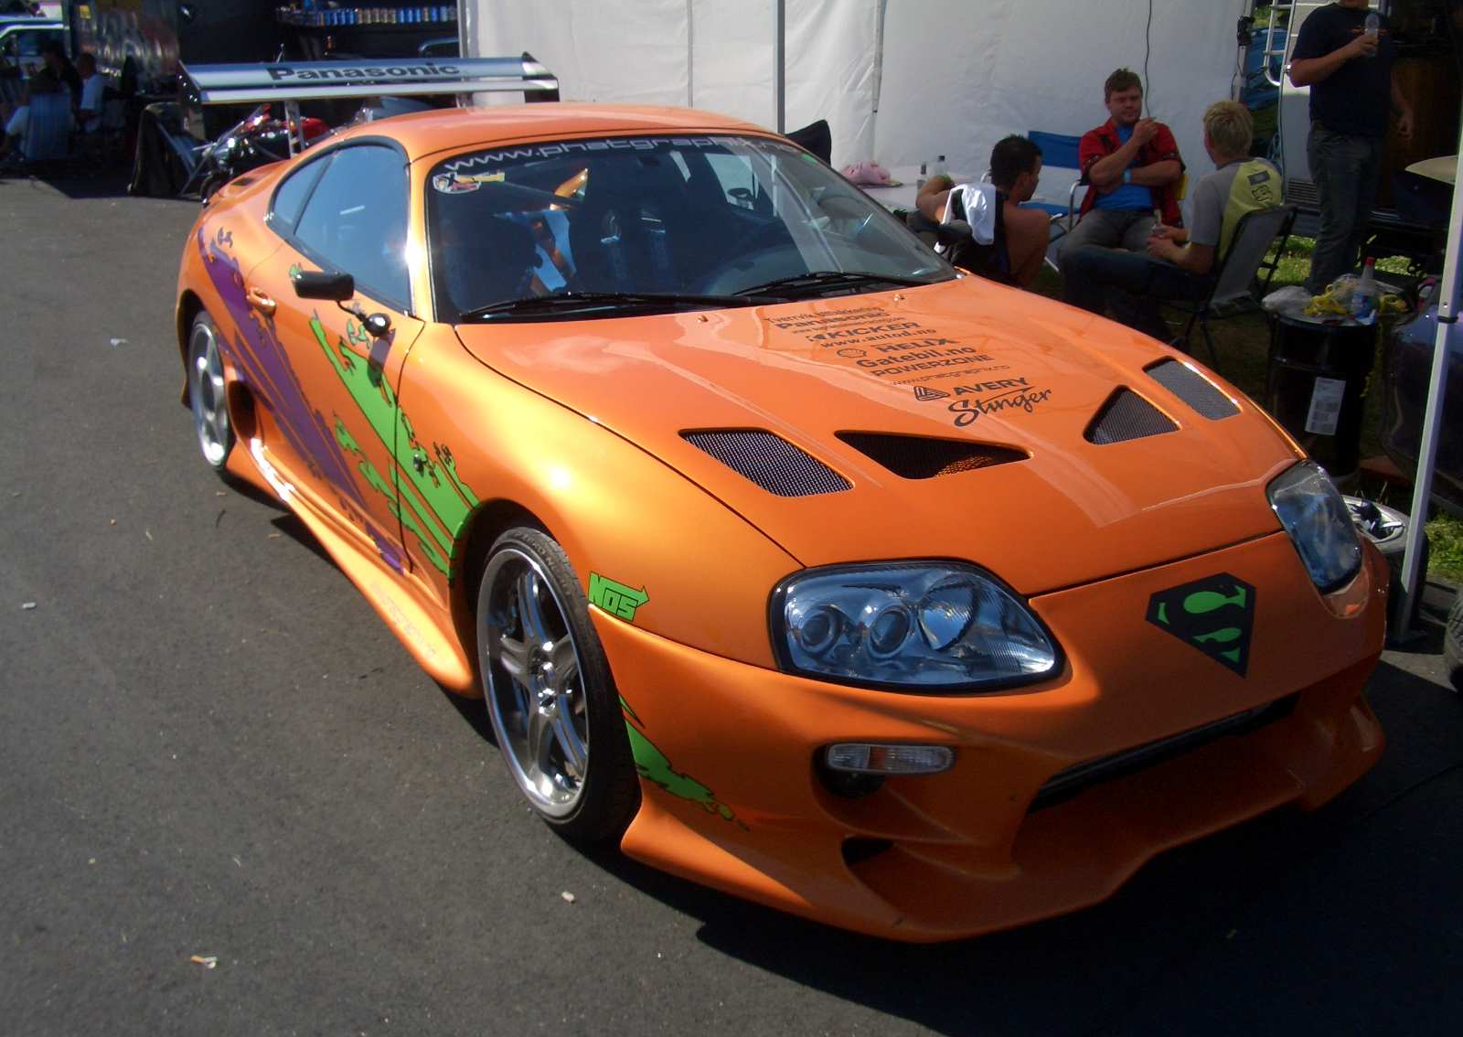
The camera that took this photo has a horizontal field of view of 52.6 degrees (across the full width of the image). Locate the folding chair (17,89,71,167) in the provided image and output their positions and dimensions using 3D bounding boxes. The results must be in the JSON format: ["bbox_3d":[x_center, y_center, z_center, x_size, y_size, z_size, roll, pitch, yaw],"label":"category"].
[{"bbox_3d":[-6.821,-3.868,14.700,0.560,0.850,0.600,-6,19,-17],"label":"folding chair"}]

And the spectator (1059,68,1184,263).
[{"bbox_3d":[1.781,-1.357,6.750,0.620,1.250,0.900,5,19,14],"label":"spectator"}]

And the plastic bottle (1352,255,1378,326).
[{"bbox_3d":[2.164,-0.778,5.050,0.076,0.235,0.076,0,19,0],"label":"plastic bottle"}]

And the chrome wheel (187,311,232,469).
[{"bbox_3d":[-1.647,-0.420,4.938,0.210,0.585,0.585,-11,21,-31],"label":"chrome wheel"}]

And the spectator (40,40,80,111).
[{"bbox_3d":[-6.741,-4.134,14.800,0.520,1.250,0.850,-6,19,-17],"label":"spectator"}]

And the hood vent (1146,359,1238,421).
[{"bbox_3d":[0.969,-0.273,3.131,0.130,0.035,0.323,3,30,-24],"label":"hood vent"}]

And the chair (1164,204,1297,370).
[{"bbox_3d":[1.836,-0.793,5.809,0.540,0.850,0.480,15,23,38],"label":"chair"}]

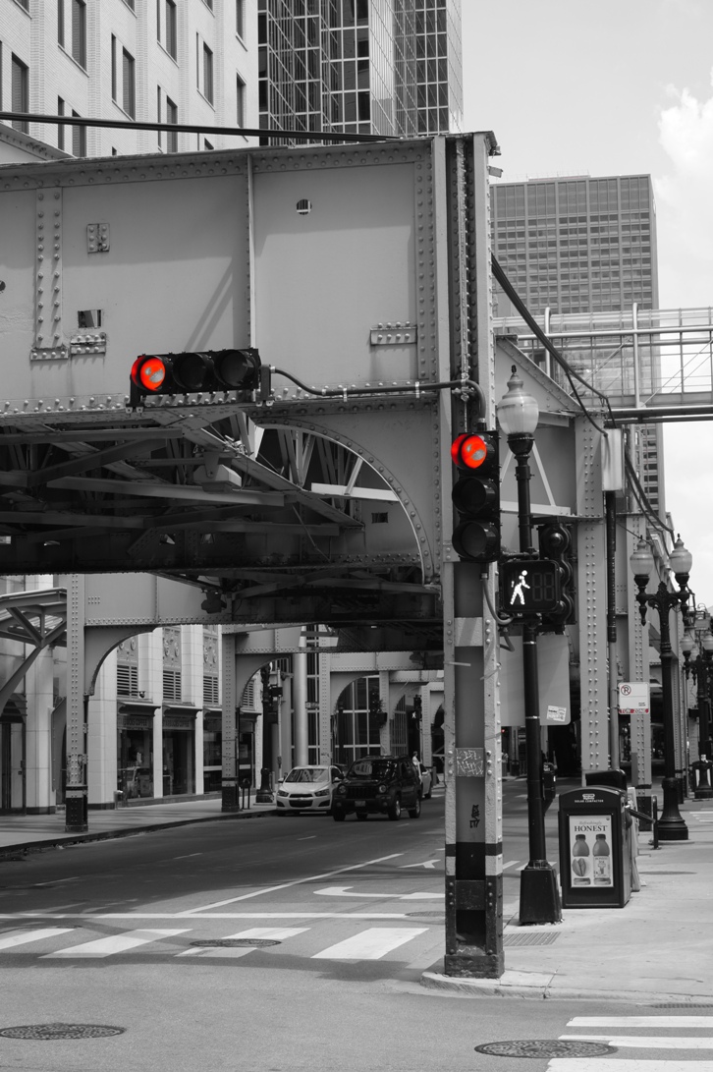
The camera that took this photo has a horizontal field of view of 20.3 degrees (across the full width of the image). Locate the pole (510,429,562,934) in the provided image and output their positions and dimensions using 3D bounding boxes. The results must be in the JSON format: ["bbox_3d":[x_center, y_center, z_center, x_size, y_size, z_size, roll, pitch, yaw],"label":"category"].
[{"bbox_3d":[1.726,1.349,19.719,0.380,4.800,0.380,-3,-7,10],"label":"pole"}]

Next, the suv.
[{"bbox_3d":[0.589,7.162,56.812,1.820,1.800,4.430,-2,-7,10],"label":"suv"}]

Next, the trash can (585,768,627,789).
[{"bbox_3d":[2.913,3.378,23.162,0.520,1.360,0.560,-2,-7,10],"label":"trash can"}]

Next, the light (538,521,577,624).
[{"bbox_3d":[2.022,0.384,20.000,0.370,1.070,0.400,-2,-7,10],"label":"light"}]

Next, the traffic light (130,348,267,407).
[{"bbox_3d":[-1.282,-1.280,16.100,1.080,0.420,0.420,-2,-7,10],"label":"traffic light"}]

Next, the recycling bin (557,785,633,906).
[{"bbox_3d":[2.518,3.268,21.000,0.680,1.260,0.650,-2,-7,11],"label":"recycling bin"}]

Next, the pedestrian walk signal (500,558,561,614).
[{"bbox_3d":[1.448,0.421,16.500,0.460,0.440,0.220,-2,-7,11],"label":"pedestrian walk signal"}]

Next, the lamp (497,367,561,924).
[{"bbox_3d":[1.714,1.011,19.757,0.400,5.480,0.400,-3,-7,10],"label":"lamp"}]

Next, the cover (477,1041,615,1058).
[{"bbox_3d":[1.124,3.067,11.844,0.840,0.040,0.840,-2,-7,10],"label":"cover"}]

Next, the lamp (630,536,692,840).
[{"bbox_3d":[5.923,2.832,38.014,1.180,5.740,0.580,-2,-7,10],"label":"lamp"}]

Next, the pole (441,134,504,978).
[{"bbox_3d":[0.937,0.074,16.301,0.430,6.840,0.470,-1,-7,10],"label":"pole"}]

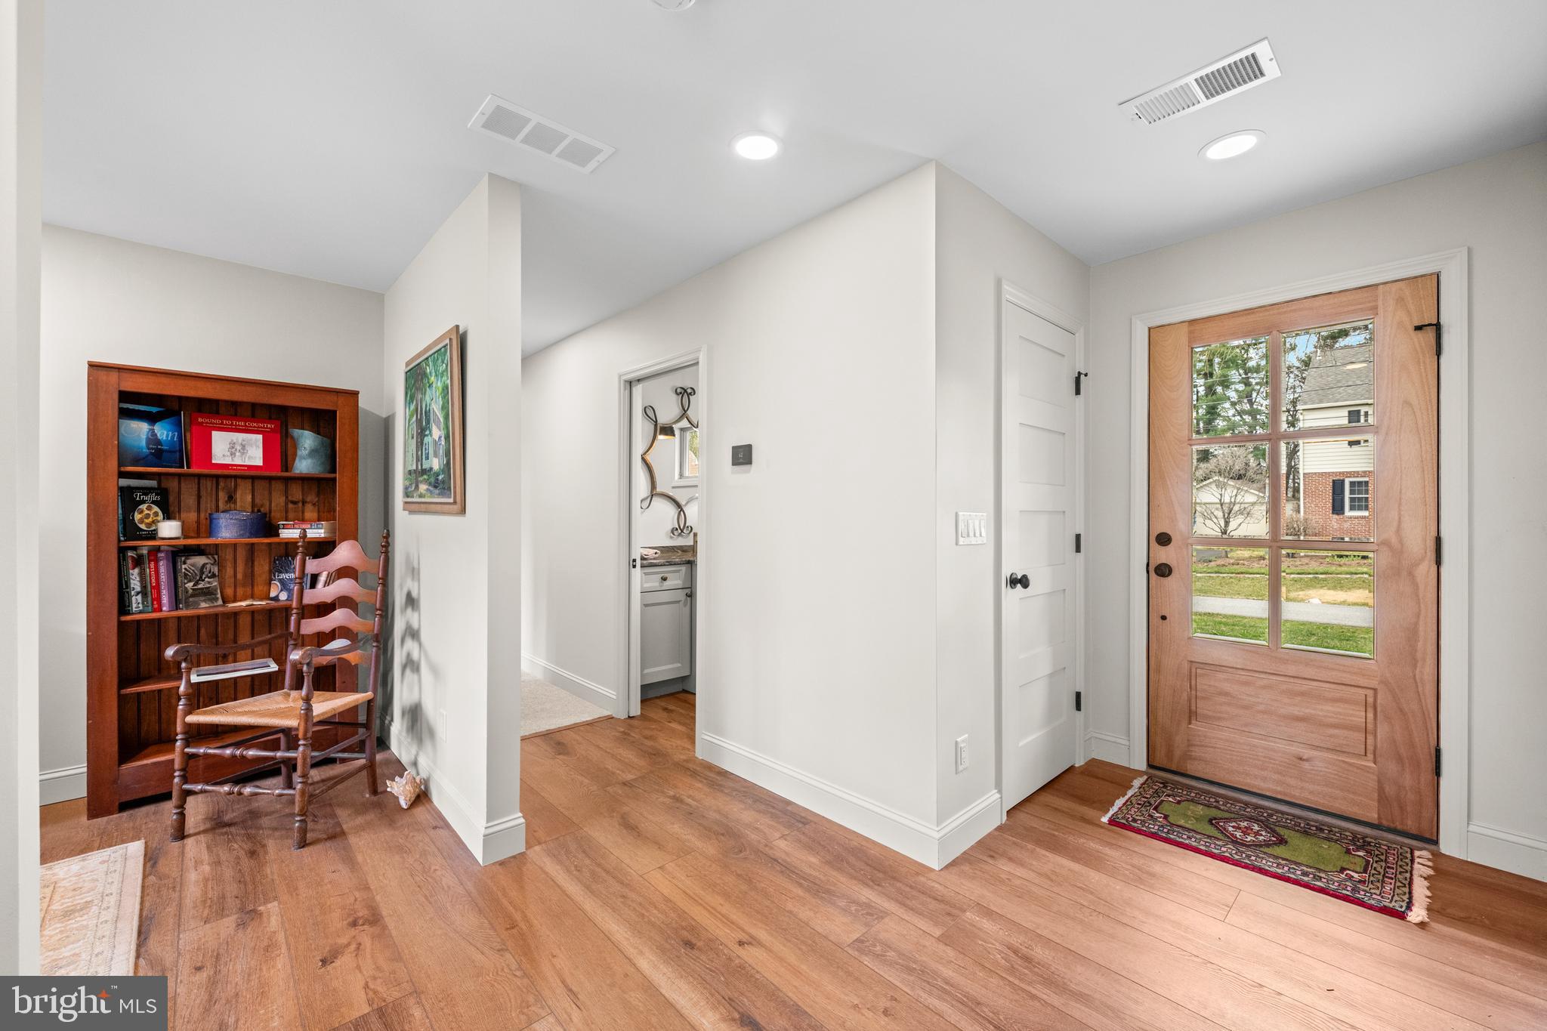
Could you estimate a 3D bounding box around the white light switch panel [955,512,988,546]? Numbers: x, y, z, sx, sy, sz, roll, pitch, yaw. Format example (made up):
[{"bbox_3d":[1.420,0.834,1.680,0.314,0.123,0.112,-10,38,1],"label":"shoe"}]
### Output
[{"bbox_3d":[0.743,0.048,2.221,0.209,0.115,0.012,0,0,-43],"label":"white light switch panel"}]

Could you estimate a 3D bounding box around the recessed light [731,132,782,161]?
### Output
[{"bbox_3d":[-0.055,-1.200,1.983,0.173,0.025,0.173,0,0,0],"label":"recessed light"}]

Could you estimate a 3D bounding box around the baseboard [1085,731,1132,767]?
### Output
[{"bbox_3d":[1.649,1.137,2.936,0.016,0.140,0.185,0,0,-43],"label":"baseboard"}]

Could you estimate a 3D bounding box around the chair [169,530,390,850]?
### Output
[{"bbox_3d":[-1.940,0.633,2.427,0.560,1.135,0.550,0,0,7],"label":"chair"}]

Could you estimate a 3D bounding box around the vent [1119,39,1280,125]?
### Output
[{"bbox_3d":[1.224,-1.220,1.740,0.198,0.016,0.345,0,0,-43],"label":"vent"}]

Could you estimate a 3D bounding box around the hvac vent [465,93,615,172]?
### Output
[{"bbox_3d":[-0.728,-1.197,1.921,0.390,0.016,0.200,0,0,-43],"label":"hvac vent"}]

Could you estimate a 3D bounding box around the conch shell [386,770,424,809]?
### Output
[{"bbox_3d":[-1.540,1.144,2.520,0.140,0.110,0.150,0,0,-31],"label":"conch shell"}]

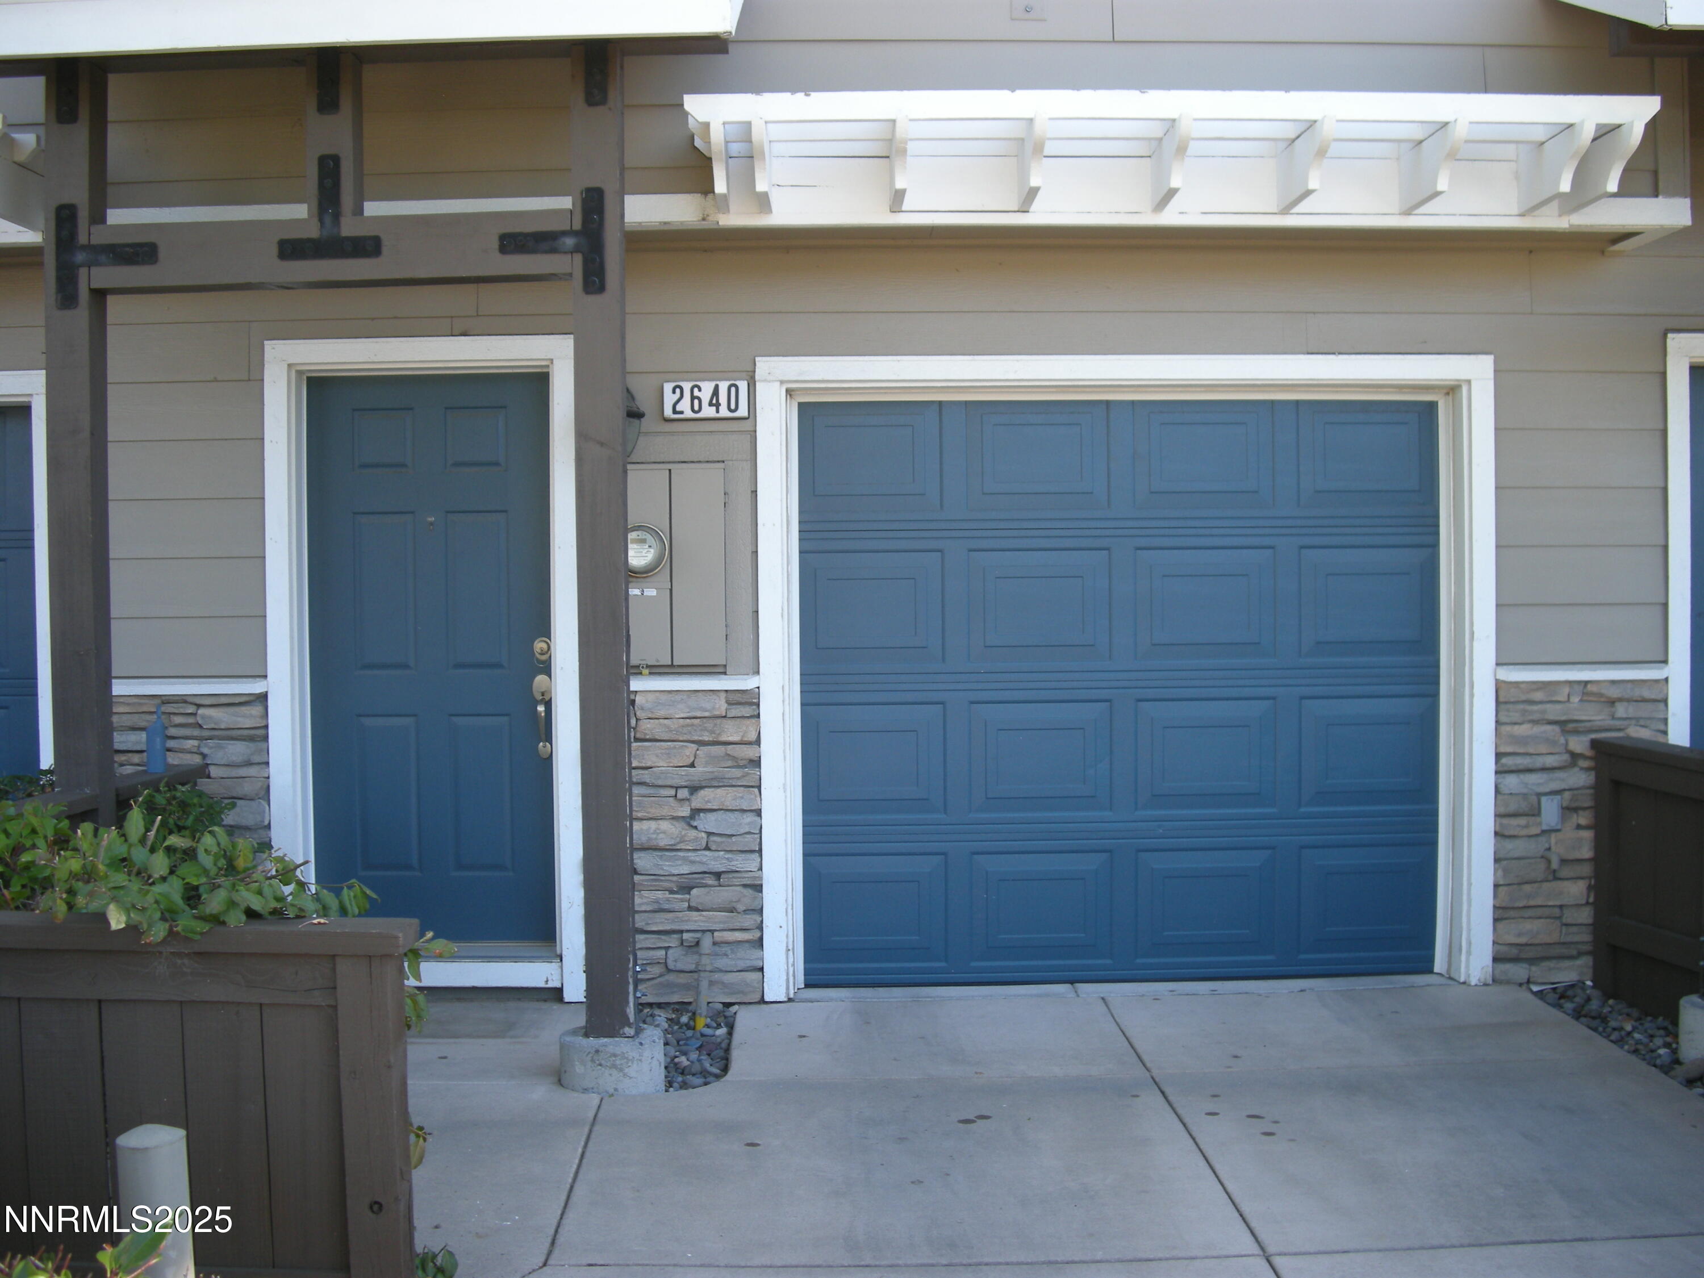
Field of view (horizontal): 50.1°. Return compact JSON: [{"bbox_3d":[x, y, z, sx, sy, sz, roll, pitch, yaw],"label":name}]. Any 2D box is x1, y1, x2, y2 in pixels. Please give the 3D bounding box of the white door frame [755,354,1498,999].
[{"bbox_3d":[0.969,0.125,6.470,2.605,2.250,0.100,-1,2,-2],"label":"white door frame"}]

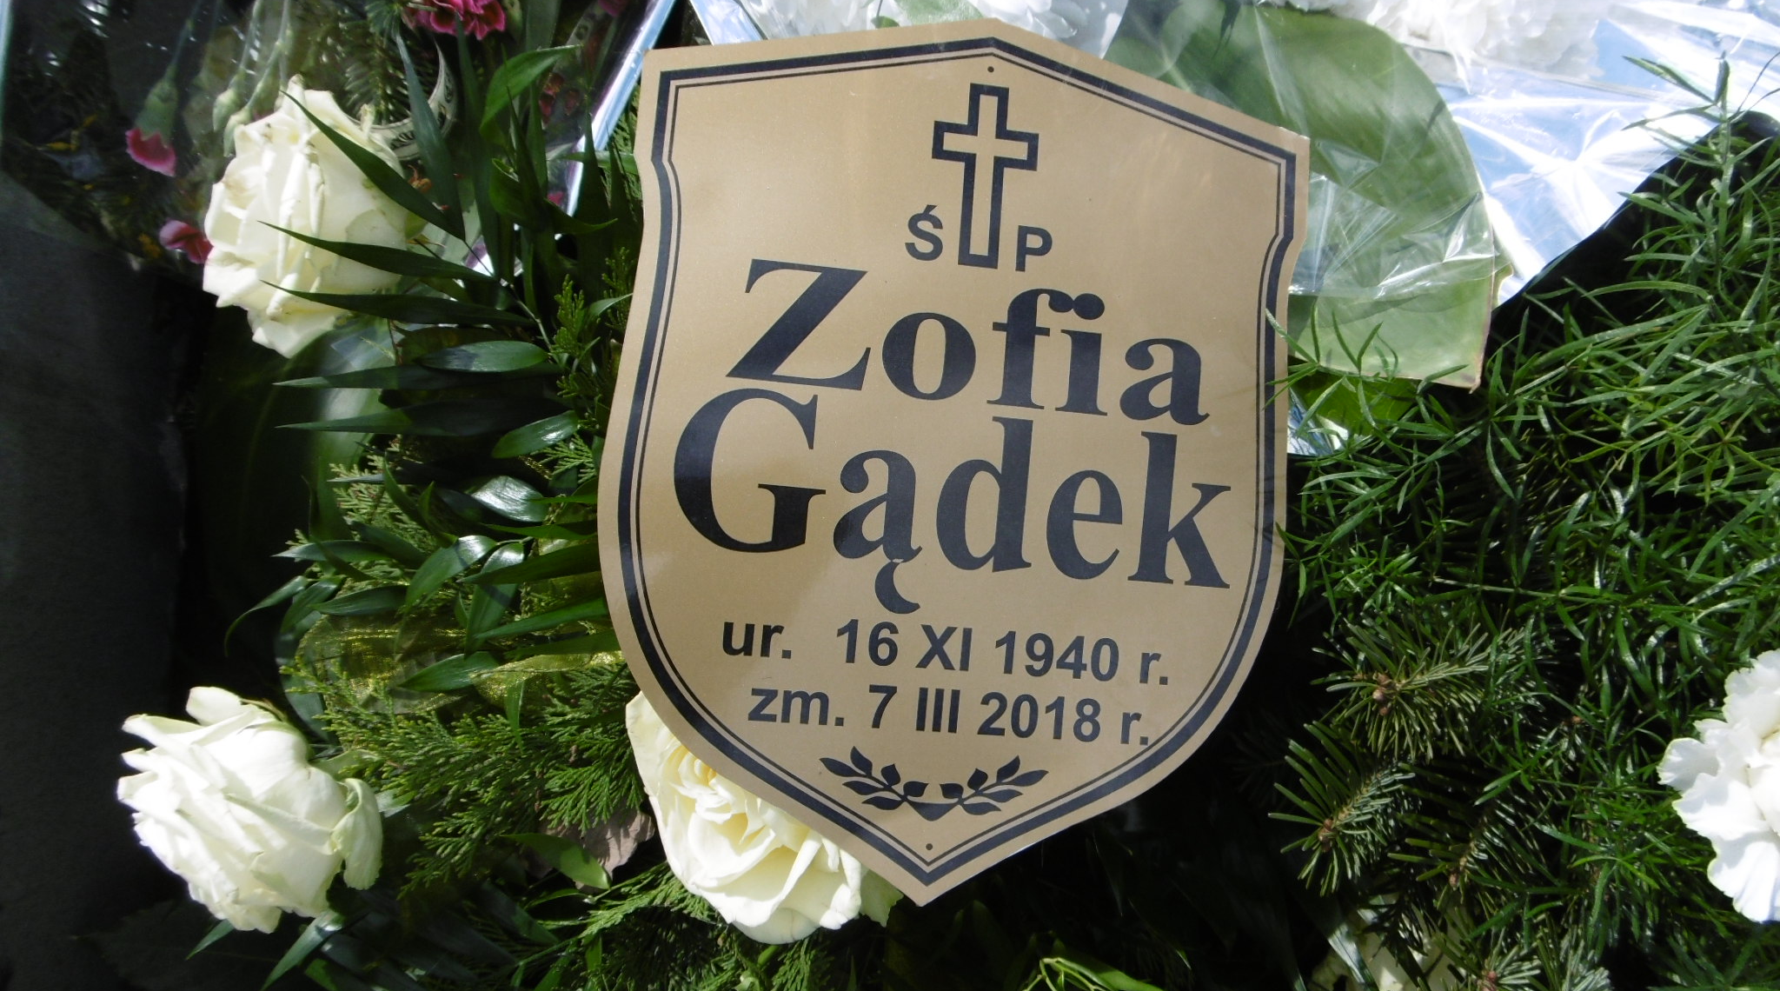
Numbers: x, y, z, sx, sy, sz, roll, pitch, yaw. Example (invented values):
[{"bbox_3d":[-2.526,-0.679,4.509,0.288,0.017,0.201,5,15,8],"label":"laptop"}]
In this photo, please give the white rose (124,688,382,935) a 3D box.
[{"bbox_3d":[-0.211,0.102,0.405,0.064,0.080,0.080,-34,91,-26],"label":"white rose"}]

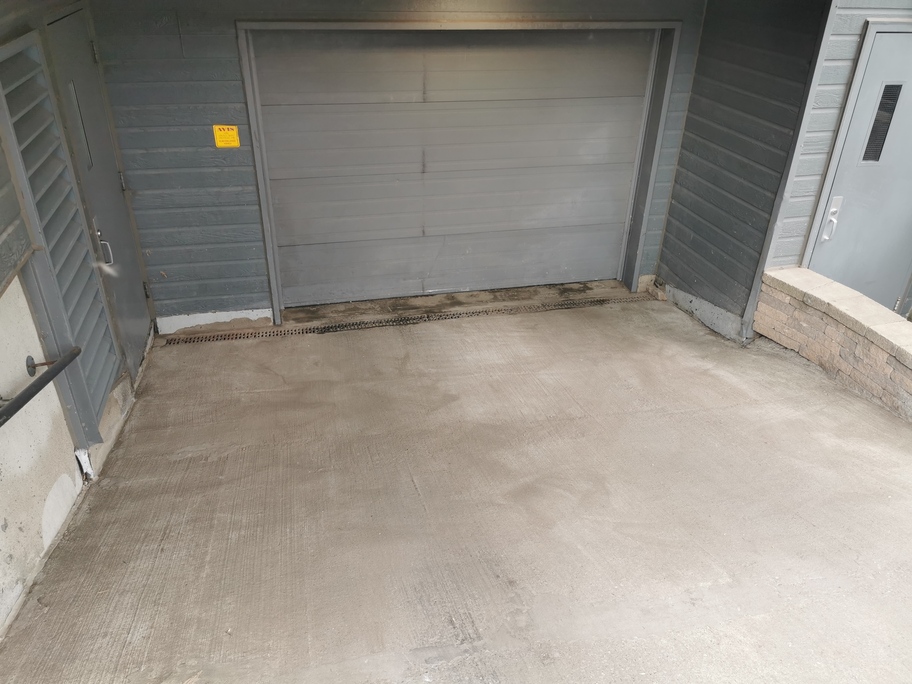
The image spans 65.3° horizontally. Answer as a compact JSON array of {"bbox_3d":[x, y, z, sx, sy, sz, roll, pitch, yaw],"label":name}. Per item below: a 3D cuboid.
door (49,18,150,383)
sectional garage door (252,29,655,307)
[{"bbox_3d":[-2.179,-0.874,4.436,0.050,2.100,0.880,-6,31,-12],"label":"door"},{"bbox_3d":[0.044,-1.358,5.681,3.000,2.120,0.060,-6,31,-12],"label":"sectional garage door"}]

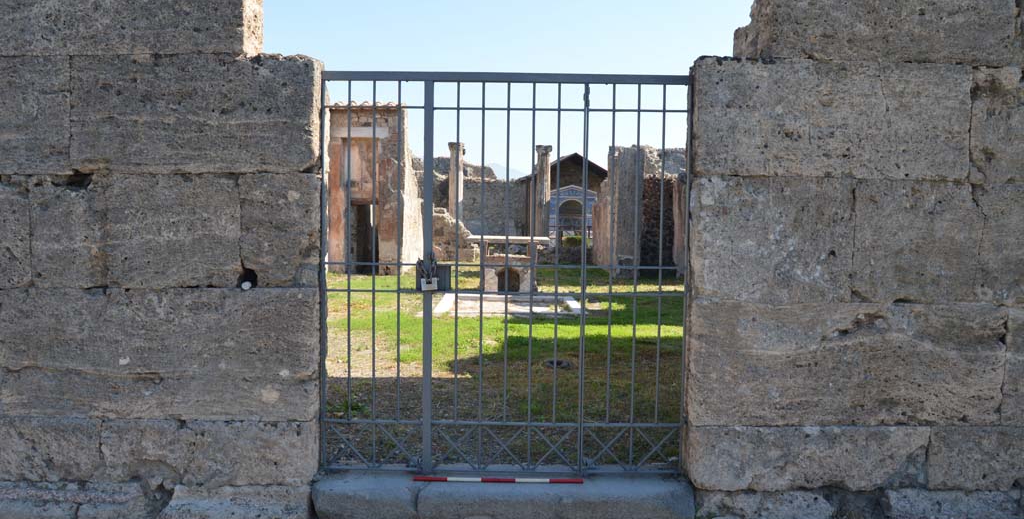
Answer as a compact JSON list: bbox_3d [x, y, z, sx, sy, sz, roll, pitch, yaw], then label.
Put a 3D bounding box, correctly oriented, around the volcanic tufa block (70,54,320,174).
[{"bbox_3d":[-1.808,-0.834,4.537,1.382,0.662,0.380,1,3,-1],"label":"volcanic tufa block"}]

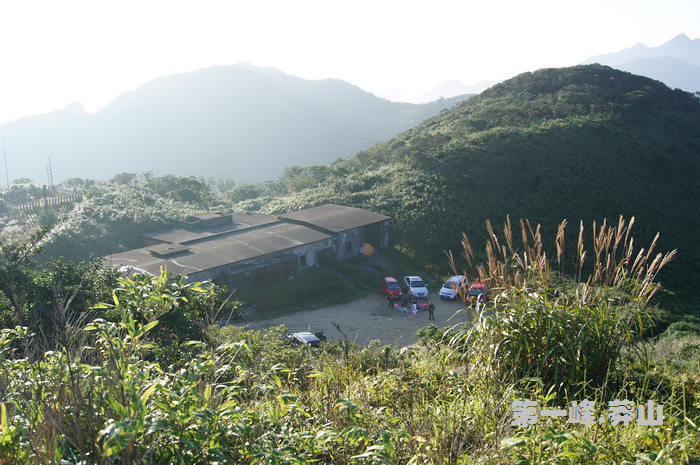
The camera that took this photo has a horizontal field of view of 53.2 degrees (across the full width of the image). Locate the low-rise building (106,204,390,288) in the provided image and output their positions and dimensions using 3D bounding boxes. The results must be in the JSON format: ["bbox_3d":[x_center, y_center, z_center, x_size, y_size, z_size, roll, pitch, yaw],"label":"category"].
[{"bbox_3d":[-10.315,1.139,73.646,14.800,3.800,30.600,12,18,40],"label":"low-rise building"}]

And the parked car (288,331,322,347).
[{"bbox_3d":[-3.382,8.577,53.480,1.750,1.550,4.350,-6,15,-23],"label":"parked car"}]

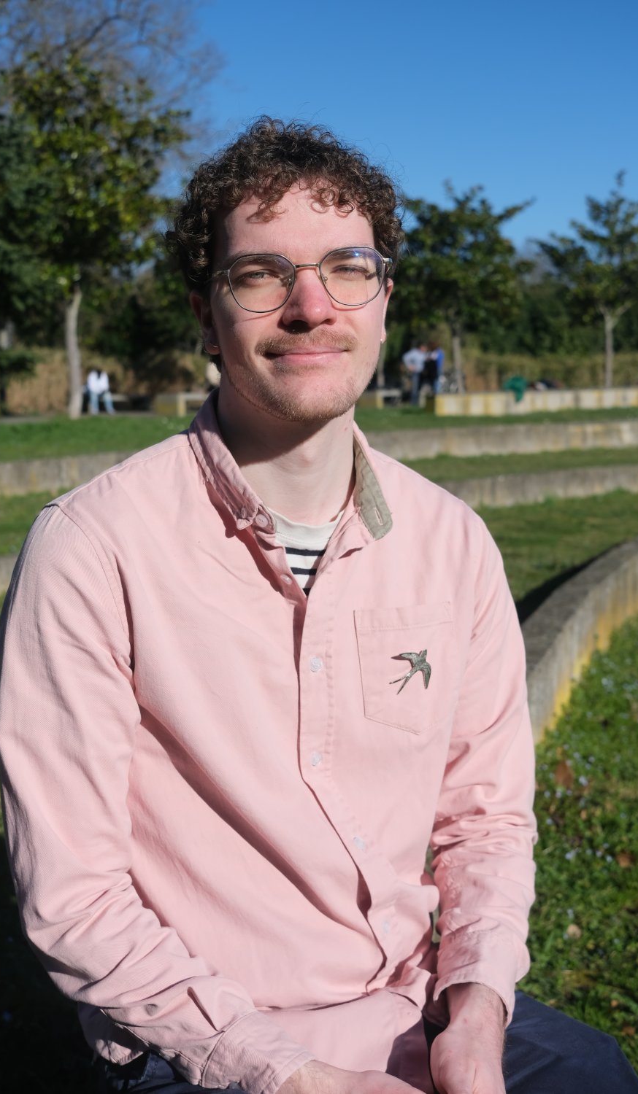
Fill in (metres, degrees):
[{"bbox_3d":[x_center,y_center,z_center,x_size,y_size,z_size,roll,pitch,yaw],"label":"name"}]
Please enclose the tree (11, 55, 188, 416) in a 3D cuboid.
[{"bbox_3d":[-4.913,-6.852,27.753,4.100,7.859,4.000,0,8,0],"label":"tree"}]

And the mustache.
[{"bbox_3d":[-0.010,-0.158,0.972,0.077,0.020,0.025,-6,1,-9],"label":"mustache"}]

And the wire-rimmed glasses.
[{"bbox_3d":[-0.019,-0.209,1.035,0.140,0.050,0.140,-6,1,-9],"label":"wire-rimmed glasses"}]

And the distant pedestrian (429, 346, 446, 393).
[{"bbox_3d":[3.284,-4.816,34.682,0.420,1.697,0.500,-3,9,-21],"label":"distant pedestrian"}]

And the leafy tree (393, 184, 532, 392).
[{"bbox_3d":[4.337,-7.800,38.538,4.500,6.646,4.400,0,8,0],"label":"leafy tree"}]

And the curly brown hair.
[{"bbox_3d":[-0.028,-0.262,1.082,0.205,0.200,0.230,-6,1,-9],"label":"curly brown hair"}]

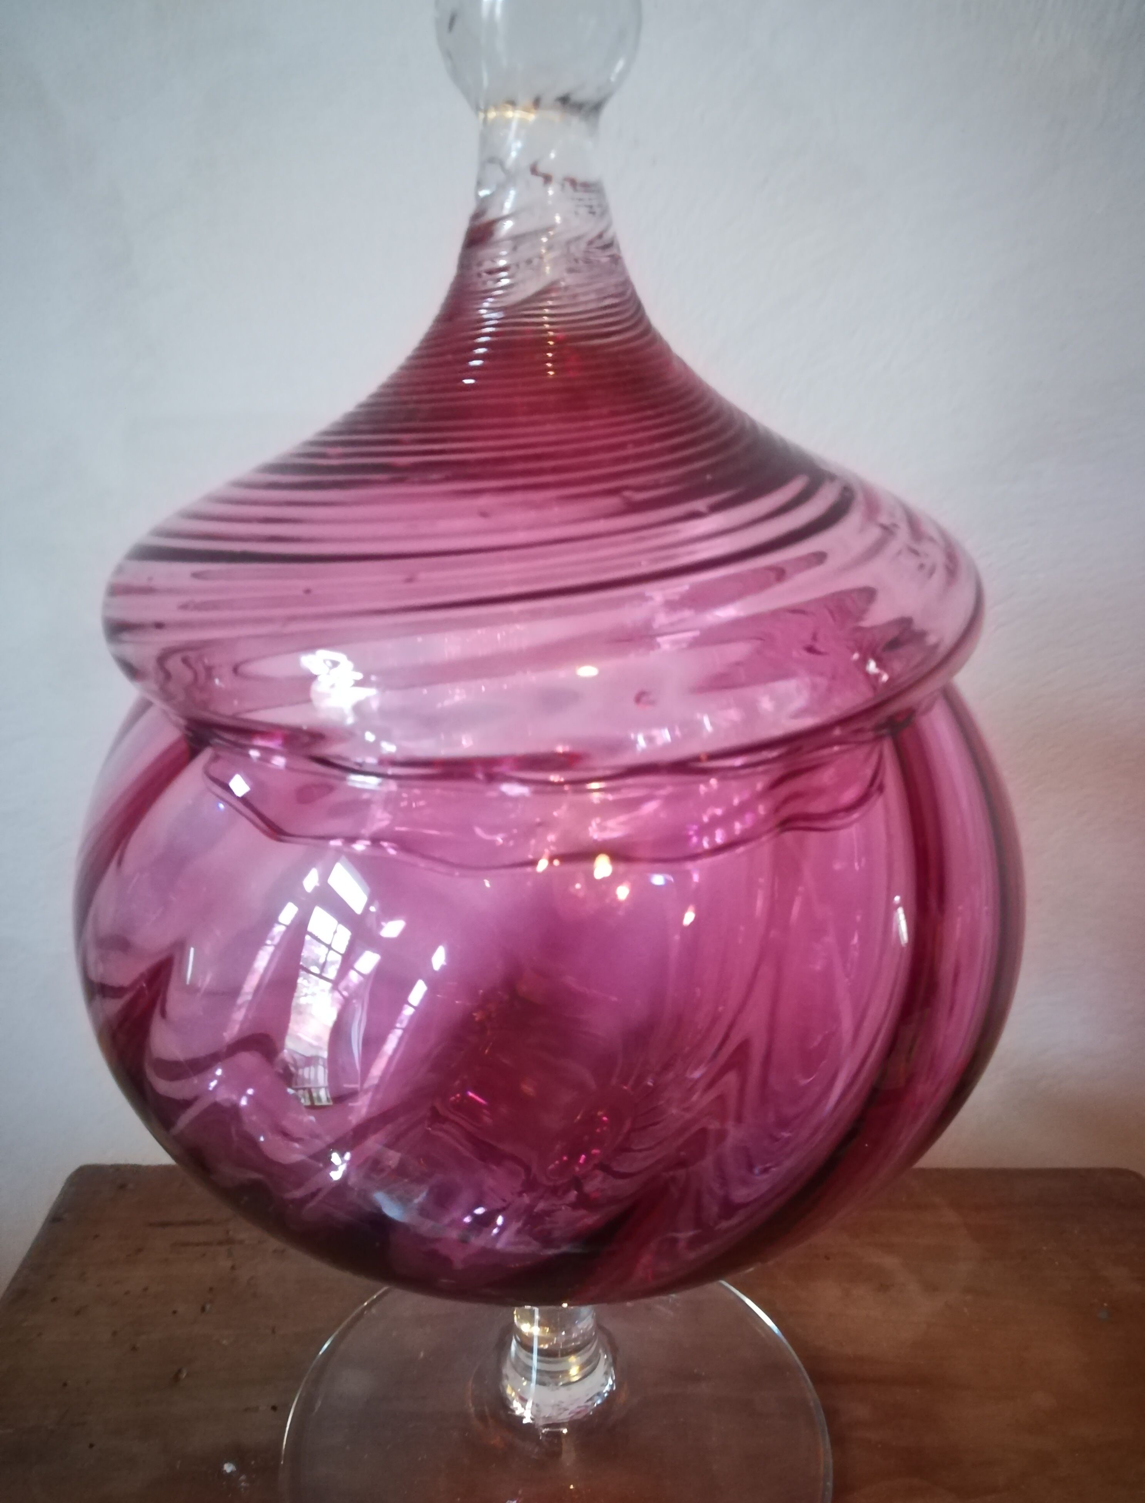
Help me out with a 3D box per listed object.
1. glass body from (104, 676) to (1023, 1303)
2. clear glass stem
[{"bbox_3d":[-0.004,0.035,0.238,0.180,0.121,0.180,0,21,0],"label":"glass body"},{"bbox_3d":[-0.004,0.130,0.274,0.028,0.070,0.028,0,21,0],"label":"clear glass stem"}]

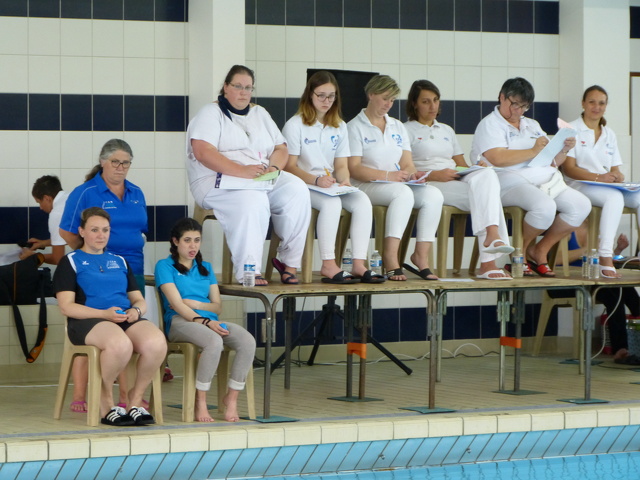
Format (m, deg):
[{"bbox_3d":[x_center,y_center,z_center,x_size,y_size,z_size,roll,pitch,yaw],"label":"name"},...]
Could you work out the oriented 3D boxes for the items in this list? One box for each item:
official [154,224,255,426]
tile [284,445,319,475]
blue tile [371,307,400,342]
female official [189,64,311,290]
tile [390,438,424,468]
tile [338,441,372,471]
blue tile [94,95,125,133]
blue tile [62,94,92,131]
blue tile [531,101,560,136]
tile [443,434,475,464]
[{"bbox_3d":[-0.676,0.446,17.468,0.450,1.130,0.610,-1,2,-35],"label":"official"},{"bbox_3d":[-0.119,1.240,17.436,0.120,0.010,0.245,-1,-43,-34],"label":"tile"},{"bbox_3d":[0.475,0.624,22.554,0.247,0.250,0.010,-1,2,-34],"label":"blue tile"},{"bbox_3d":[-0.389,-0.382,17.834,0.630,1.270,0.700,-1,2,-35],"label":"female official"},{"bbox_3d":[0.505,1.224,17.808,0.122,0.245,0.010,-1,46,-34],"label":"tile"},{"bbox_3d":[0.195,1.228,17.597,0.122,0.245,0.010,-1,46,-34],"label":"tile"},{"bbox_3d":[-1.458,-0.873,21.200,0.247,0.250,0.010,-1,2,-34],"label":"blue tile"},{"bbox_3d":[-1.681,-0.880,21.343,0.252,0.254,0.010,-1,2,-34],"label":"blue tile"},{"bbox_3d":[1.713,-0.920,23.367,0.247,0.250,0.010,-1,2,-34],"label":"blue tile"},{"bbox_3d":[0.814,1.219,18.020,0.122,0.245,0.010,-1,46,-34],"label":"tile"}]

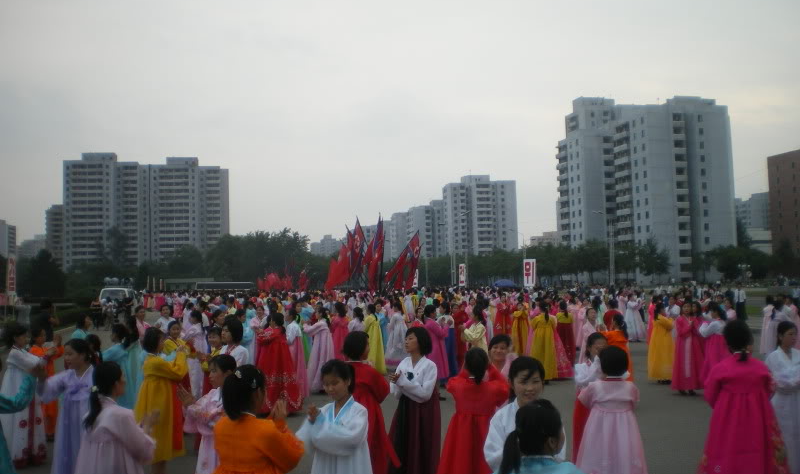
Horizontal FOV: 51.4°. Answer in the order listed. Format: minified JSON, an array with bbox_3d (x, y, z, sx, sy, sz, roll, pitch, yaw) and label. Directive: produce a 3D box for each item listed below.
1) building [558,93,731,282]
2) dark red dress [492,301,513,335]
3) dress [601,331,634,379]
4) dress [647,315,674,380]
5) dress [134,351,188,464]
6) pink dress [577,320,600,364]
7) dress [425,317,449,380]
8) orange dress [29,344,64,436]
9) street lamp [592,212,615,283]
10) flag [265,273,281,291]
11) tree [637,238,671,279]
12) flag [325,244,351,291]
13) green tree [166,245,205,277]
[{"bbox_3d":[55.600,-9.258,193.000,21.000,42.000,38.000,0,-3,-16],"label":"building"},{"bbox_3d":[3.486,2.806,28.300,0.660,1.240,0.550,-2,-3,6],"label":"dark red dress"},{"bbox_3d":[3.335,1.999,12.700,0.550,1.170,0.520,-5,-5,45],"label":"dress"},{"bbox_3d":[4.957,2.108,15.800,0.500,1.250,0.540,0,-4,-18],"label":"dress"},{"bbox_3d":[-2.379,1.688,8.300,0.540,1.100,0.460,0,-4,-22],"label":"dress"},{"bbox_3d":[3.228,2.037,14.100,0.500,1.240,0.520,-5,-5,45],"label":"pink dress"},{"bbox_3d":[0.741,2.265,16.900,0.520,1.270,0.550,0,-4,-18],"label":"dress"},{"bbox_3d":[-4.759,2.047,11.200,0.480,1.220,0.400,-2,-3,17],"label":"orange dress"},{"bbox_3d":[25.682,2.054,105.000,2.800,10.700,0.500,-1,-3,-9],"label":"street lamp"},{"bbox_3d":[-10.421,3.719,68.000,1.300,1.500,0.500,-1,-4,-11],"label":"flag"},{"bbox_3d":[35.039,3.822,115.000,4.800,7.900,4.800,-1,-3,0],"label":"tree"},{"bbox_3d":[-3.005,1.466,40.000,1.250,2.300,0.600,-1,-3,0],"label":"flag"},{"bbox_3d":[-42.539,6.947,165.000,8.500,10.500,8.000,-1,-3,0],"label":"green tree"}]

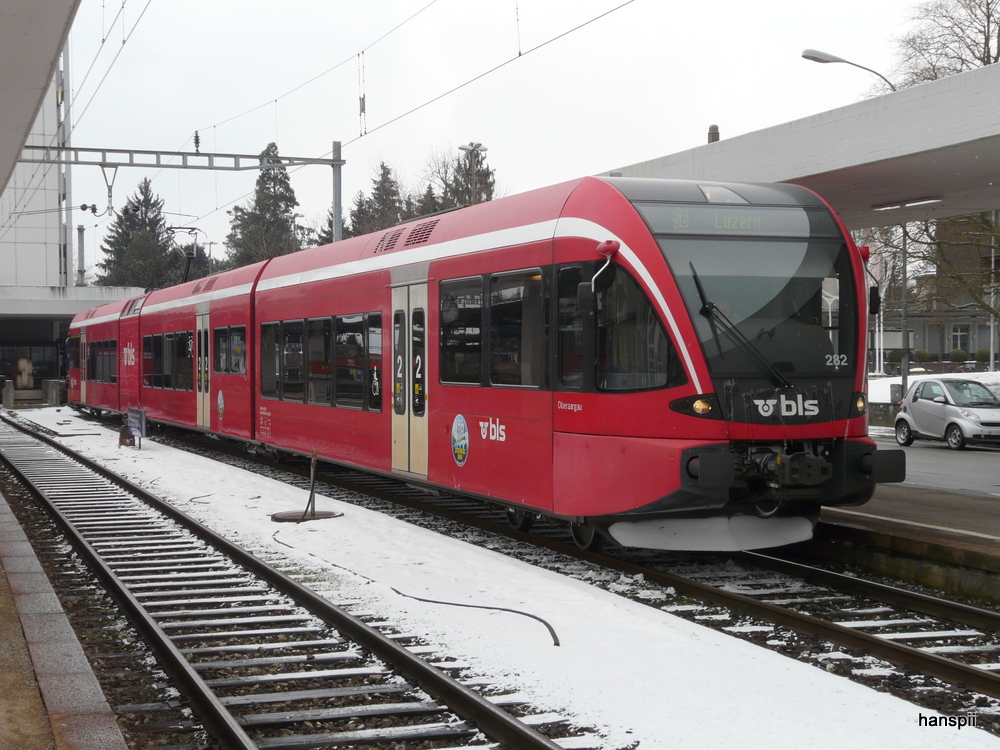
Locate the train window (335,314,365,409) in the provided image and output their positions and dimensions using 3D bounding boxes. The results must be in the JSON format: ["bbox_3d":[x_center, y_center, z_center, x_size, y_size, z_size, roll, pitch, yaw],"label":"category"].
[{"bbox_3d":[-2.078,-0.177,22.720,0.080,1.310,1.584,0,1,-20],"label":"train window"}]

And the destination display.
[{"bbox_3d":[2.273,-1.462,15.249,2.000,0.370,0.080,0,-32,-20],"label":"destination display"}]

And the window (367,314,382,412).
[{"bbox_3d":[-1.624,-0.165,21.499,0.080,1.308,0.722,0,1,-20],"label":"window"}]

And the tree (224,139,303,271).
[{"bbox_3d":[-16.081,-7.574,110.093,5.576,16.471,5.576,0,1,0],"label":"tree"}]

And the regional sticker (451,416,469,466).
[{"bbox_3d":[-0.441,0.743,18.234,0.015,0.589,0.613,0,1,-20],"label":"regional sticker"}]

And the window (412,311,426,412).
[{"bbox_3d":[-0.941,-0.155,19.662,0.080,1.306,0.523,0,1,-20],"label":"window"}]

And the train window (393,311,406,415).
[{"bbox_3d":[-1.221,-0.154,20.416,0.080,1.305,0.525,0,1,-20],"label":"train window"}]

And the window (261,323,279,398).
[{"bbox_3d":[-3.893,-0.239,27.600,0.080,1.296,1.467,0,1,-20],"label":"window"}]

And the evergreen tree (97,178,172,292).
[{"bbox_3d":[-26.661,-6.881,118.084,5.835,14.905,5.835,0,1,0],"label":"evergreen tree"}]

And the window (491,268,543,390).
[{"bbox_3d":[0.197,-0.471,16.596,0.080,1.189,1.531,0,1,-20],"label":"window"}]

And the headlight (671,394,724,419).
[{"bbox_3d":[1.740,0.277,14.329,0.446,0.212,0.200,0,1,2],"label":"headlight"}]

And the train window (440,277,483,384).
[{"bbox_3d":[-0.405,-0.492,18.216,0.080,1.198,1.483,0,1,-20],"label":"train window"}]

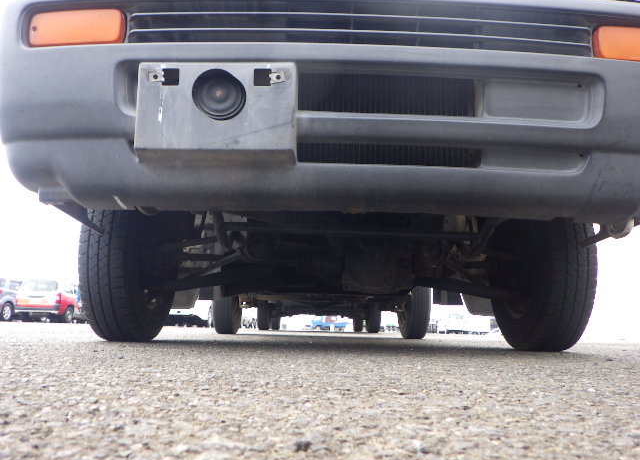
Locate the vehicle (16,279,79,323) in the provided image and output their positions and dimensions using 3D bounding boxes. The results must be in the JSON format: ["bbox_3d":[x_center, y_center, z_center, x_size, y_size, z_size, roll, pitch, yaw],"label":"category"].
[{"bbox_3d":[-10.013,2.909,20.431,1.690,1.510,4.200,1,-11,1],"label":"vehicle"}]

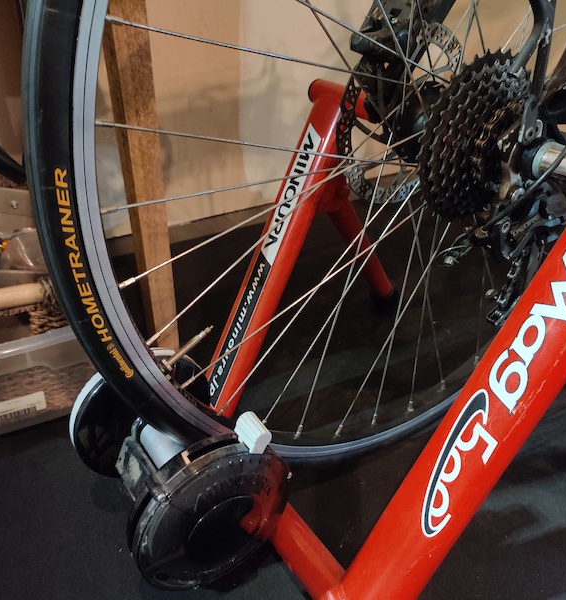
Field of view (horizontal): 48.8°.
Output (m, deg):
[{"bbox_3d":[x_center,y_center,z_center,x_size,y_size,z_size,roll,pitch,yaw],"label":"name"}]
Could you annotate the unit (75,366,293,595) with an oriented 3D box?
[{"bbox_3d":[-0.084,0.127,0.502,0.128,0.130,0.156,-19,35,-29],"label":"unit"}]

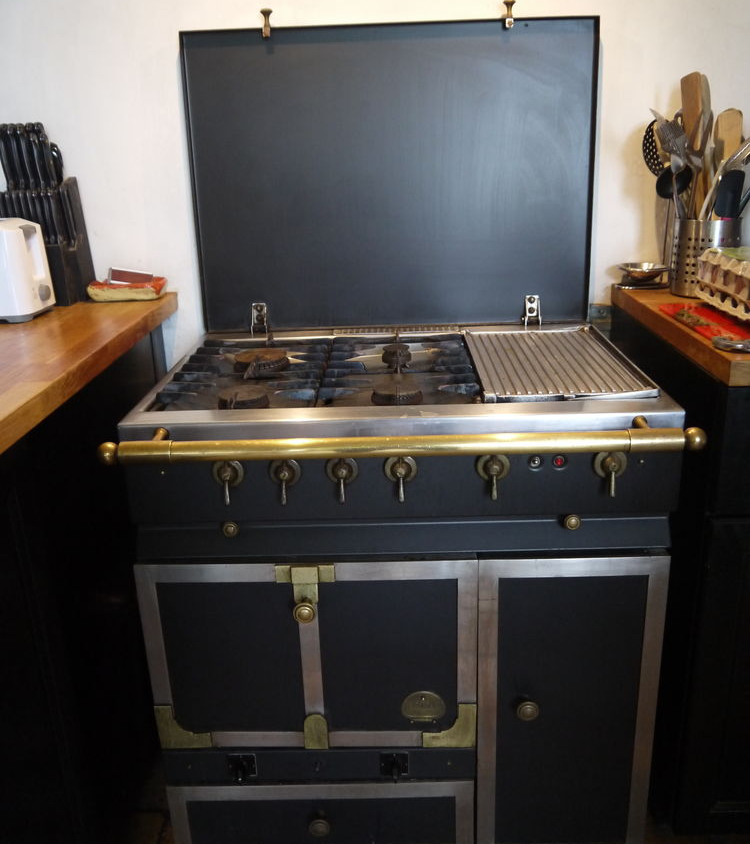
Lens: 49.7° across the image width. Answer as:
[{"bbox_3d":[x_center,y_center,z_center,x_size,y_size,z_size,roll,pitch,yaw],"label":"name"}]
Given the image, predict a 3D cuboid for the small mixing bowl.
[{"bbox_3d":[0.612,-0.337,1.847,0.113,0.035,0.113,-1,19,2],"label":"small mixing bowl"}]

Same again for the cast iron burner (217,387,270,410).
[{"bbox_3d":[-0.216,-0.036,1.338,0.085,0.025,0.085,-1,20,2],"label":"cast iron burner"}]

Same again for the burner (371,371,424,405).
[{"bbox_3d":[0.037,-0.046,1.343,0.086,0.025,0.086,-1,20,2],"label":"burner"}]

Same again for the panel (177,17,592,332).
[{"bbox_3d":[0.037,-0.499,1.695,0.827,0.602,0.042,-1,16,2],"label":"panel"}]

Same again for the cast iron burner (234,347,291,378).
[{"bbox_3d":[-0.218,-0.115,1.571,0.106,0.026,0.106,-1,20,2],"label":"cast iron burner"}]

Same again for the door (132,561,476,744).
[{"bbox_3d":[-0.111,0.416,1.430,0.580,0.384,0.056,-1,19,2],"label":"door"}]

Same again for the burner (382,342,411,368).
[{"bbox_3d":[0.047,-0.141,1.734,0.065,0.037,0.065,-1,19,2],"label":"burner"}]

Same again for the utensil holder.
[{"bbox_3d":[0.663,-0.334,1.629,0.122,0.150,0.122,-1,20,2],"label":"utensil holder"}]

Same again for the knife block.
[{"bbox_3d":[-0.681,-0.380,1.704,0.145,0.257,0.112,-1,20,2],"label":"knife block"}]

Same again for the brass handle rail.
[{"bbox_3d":[0.037,0.025,1.240,0.907,0.035,0.104,-1,19,2],"label":"brass handle rail"}]

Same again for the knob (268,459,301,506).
[{"bbox_3d":[-0.134,0.091,1.208,0.046,0.074,0.028,-1,20,2],"label":"knob"}]

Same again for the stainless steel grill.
[{"bbox_3d":[0.333,-0.121,1.575,0.289,0.021,0.496,-1,19,2],"label":"stainless steel grill"}]

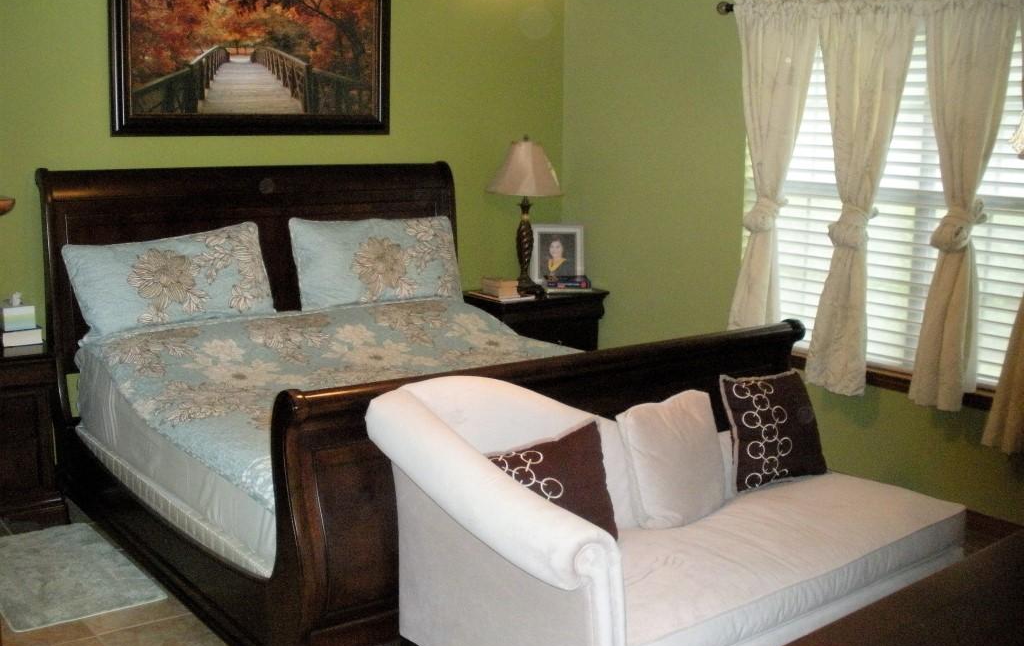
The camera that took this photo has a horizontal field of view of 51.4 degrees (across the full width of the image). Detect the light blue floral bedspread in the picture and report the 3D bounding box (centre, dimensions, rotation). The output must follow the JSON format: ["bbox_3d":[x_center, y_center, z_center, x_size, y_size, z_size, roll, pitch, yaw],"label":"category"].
[{"bbox_3d":[-0.407,0.188,4.189,1.999,0.275,1.795,-7,13,-37],"label":"light blue floral bedspread"}]

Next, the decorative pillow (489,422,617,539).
[{"bbox_3d":[0.087,0.452,2.765,0.388,0.367,0.133,-12,3,-34],"label":"decorative pillow"}]

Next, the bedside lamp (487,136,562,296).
[{"bbox_3d":[0.074,-0.576,5.695,0.408,0.847,0.408,-7,13,-37],"label":"bedside lamp"}]

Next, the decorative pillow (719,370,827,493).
[{"bbox_3d":[0.836,0.332,3.462,0.383,0.377,0.122,-4,-11,-34],"label":"decorative pillow"}]

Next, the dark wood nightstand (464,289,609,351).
[{"bbox_3d":[0.094,0.174,5.919,0.745,0.714,0.469,-7,13,-37],"label":"dark wood nightstand"}]

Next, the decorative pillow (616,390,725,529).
[{"bbox_3d":[0.453,0.392,3.113,0.342,0.367,0.143,-9,0,-30],"label":"decorative pillow"}]

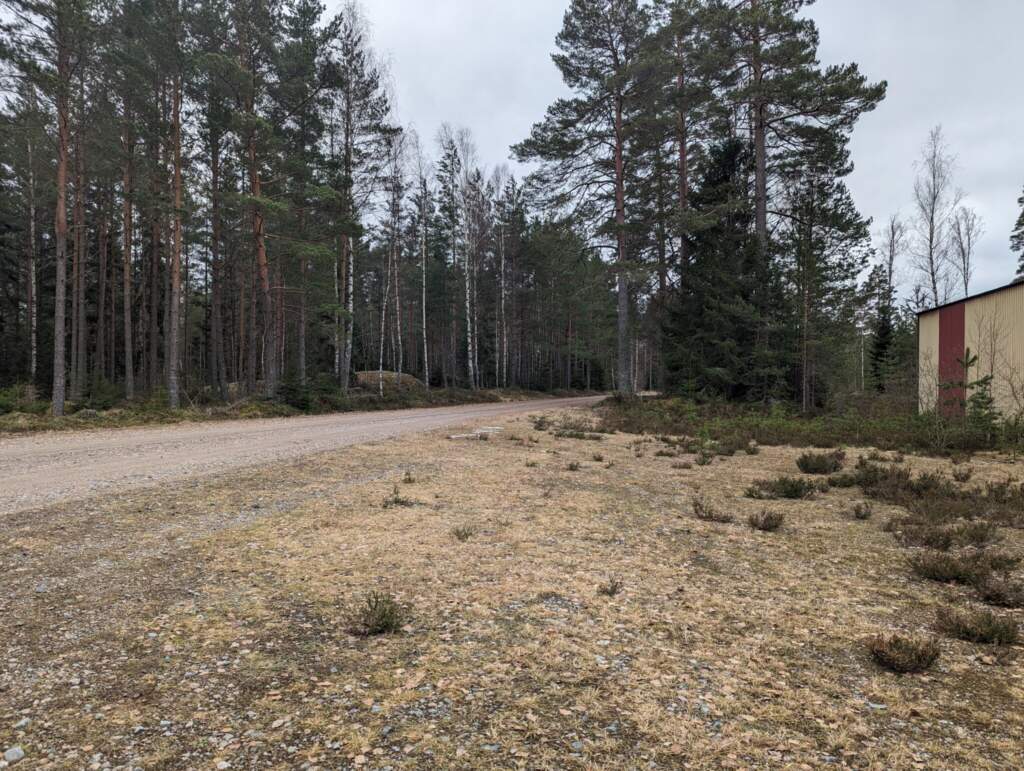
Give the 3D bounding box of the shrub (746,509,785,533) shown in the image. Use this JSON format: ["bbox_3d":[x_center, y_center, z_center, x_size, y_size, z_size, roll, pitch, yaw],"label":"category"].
[{"bbox_3d":[2.576,1.354,7.226,0.375,0.221,0.304,0,0,0],"label":"shrub"}]

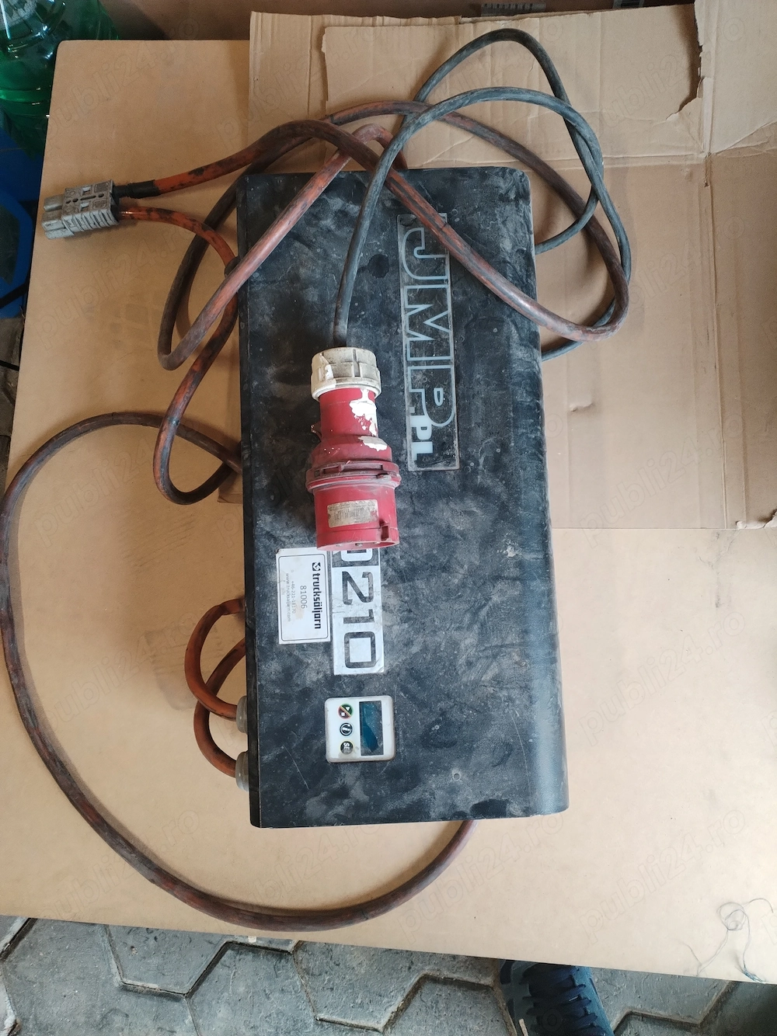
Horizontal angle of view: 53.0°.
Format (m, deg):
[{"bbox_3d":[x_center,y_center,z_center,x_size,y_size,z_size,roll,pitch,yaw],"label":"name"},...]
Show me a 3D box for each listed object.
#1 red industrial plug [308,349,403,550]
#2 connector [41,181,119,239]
[{"bbox_3d":[-0.030,-0.054,0.609,0.075,0.076,0.149,-5,80,-1],"label":"red industrial plug"},{"bbox_3d":[-0.363,-0.364,0.920,0.082,0.024,0.053,-12,57,1],"label":"connector"}]

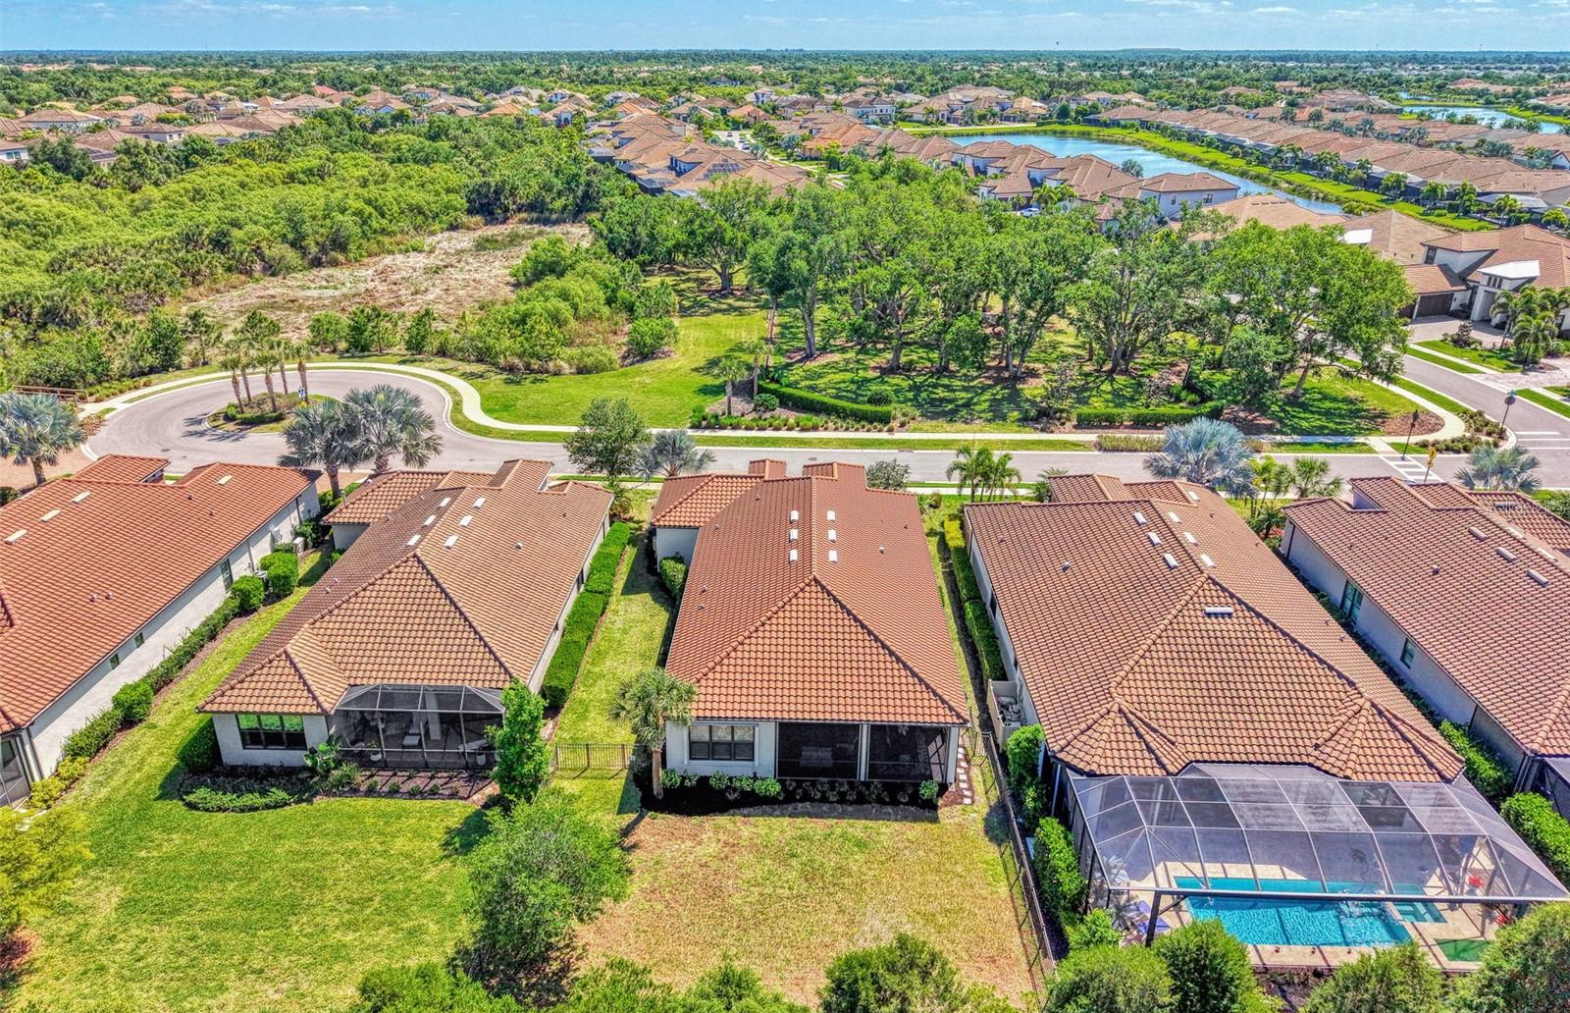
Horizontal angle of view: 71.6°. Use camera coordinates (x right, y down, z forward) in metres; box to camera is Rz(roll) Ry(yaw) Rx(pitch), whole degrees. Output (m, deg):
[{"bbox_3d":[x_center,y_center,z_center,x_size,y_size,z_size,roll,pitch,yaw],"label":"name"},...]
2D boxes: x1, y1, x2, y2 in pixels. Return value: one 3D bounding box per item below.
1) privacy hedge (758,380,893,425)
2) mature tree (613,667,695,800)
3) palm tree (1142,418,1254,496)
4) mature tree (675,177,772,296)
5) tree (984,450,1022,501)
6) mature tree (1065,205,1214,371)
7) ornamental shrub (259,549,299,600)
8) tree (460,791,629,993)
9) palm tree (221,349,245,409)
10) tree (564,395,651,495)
[{"bbox_3d":[3.200,-8.790,93.808,13.500,1.200,2.200,15,27,31],"label":"privacy hedge"},{"bbox_3d":[-5.365,9.646,45.309,3.300,6.050,3.300,0,23,0],"label":"mature tree"},{"bbox_3d":[27.899,-2.680,73.613,7.140,6.270,7.140,0,23,0],"label":"palm tree"},{"bbox_3d":[-7.732,-34.783,139.399,11.870,14.460,11.870,0,23,0],"label":"mature tree"},{"bbox_3d":[14.879,-1.931,75.663,2.800,4.000,2.800,0,23,0],"label":"tree"},{"bbox_3d":[32.700,-20.313,102.528,13.300,15.700,13.000,0,23,0],"label":"mature tree"},{"bbox_3d":[-29.802,4.010,64.432,2.200,1.700,2.400,0,23,0],"label":"ornamental shrub"},{"bbox_3d":[-7.999,12.806,36.610,5.450,6.410,5.450,0,23,0],"label":"tree"},{"bbox_3d":[-48.041,-10.905,95.315,2.100,5.400,2.100,0,23,0],"label":"palm tree"},{"bbox_3d":[-12.300,-4.195,75.239,5.600,7.100,5.600,0,23,0],"label":"tree"}]

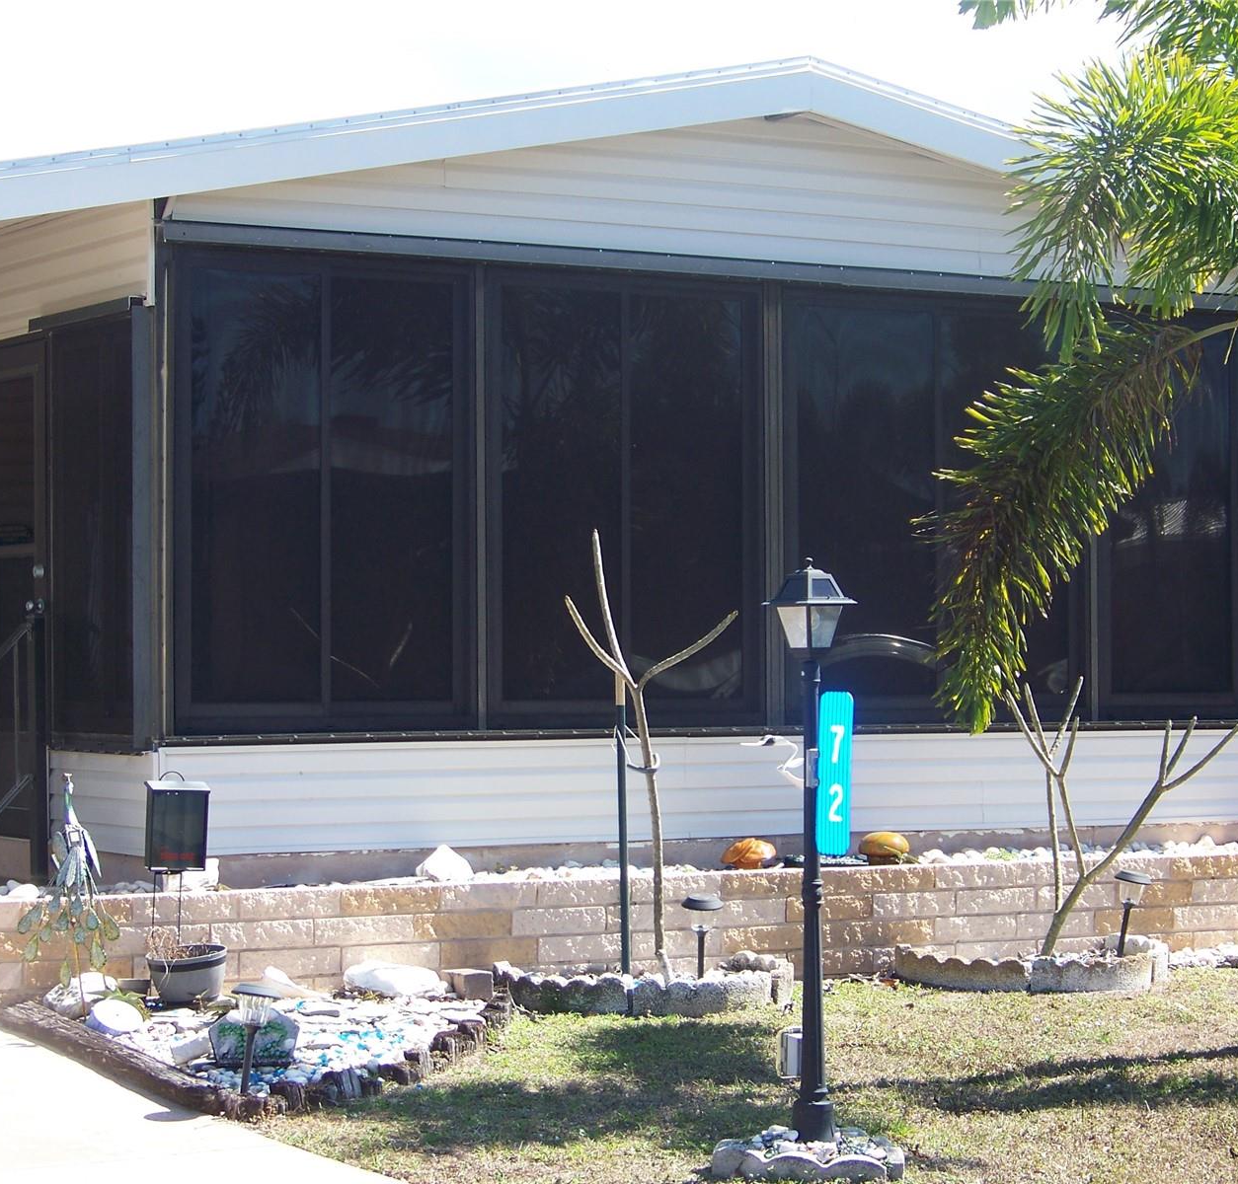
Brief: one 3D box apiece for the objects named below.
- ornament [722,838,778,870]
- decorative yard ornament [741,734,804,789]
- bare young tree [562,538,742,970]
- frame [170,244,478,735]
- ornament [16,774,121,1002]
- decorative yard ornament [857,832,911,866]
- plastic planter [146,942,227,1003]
[{"bbox_3d":[0.518,1.041,14.100,0.215,0.135,0.200,0,-1,0],"label":"ornament"},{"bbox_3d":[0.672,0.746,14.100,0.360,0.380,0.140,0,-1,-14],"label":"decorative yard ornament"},{"bbox_3d":[0.117,0.586,12.700,0.610,1.630,0.480,0,-1,0],"label":"bare young tree"},{"bbox_3d":[-1.145,-0.377,13.893,1.330,1.880,0.090,0,-1,-31],"label":"frame"},{"bbox_3d":[-1.849,1.021,12.000,0.345,0.810,0.300,0,-1,-9],"label":"ornament"},{"bbox_3d":[1.073,1.041,14.400,0.210,0.135,0.200,0,-1,0],"label":"decorative yard ornament"},{"bbox_3d":[-1.493,1.324,12.300,0.277,0.195,0.277,0,-1,0],"label":"plastic planter"}]

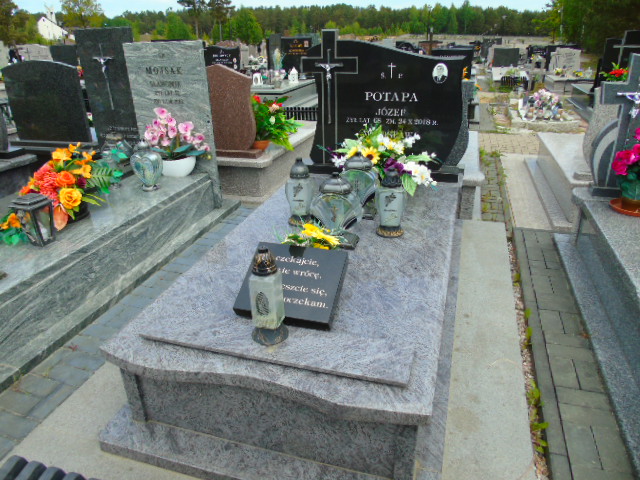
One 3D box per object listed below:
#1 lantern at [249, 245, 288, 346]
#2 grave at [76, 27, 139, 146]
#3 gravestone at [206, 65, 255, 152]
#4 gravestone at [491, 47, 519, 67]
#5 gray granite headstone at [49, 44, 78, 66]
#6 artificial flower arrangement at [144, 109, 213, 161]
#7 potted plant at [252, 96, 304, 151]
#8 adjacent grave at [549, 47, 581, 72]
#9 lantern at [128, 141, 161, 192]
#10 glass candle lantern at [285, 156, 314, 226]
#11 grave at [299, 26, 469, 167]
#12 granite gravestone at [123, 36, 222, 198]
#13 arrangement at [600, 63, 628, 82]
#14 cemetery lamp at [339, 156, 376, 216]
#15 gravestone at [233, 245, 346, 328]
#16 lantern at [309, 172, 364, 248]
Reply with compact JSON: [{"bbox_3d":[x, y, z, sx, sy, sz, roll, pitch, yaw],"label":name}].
[{"bbox_3d":[-0.177,0.175,1.533,0.126,0.344,0.126,6,27,16],"label":"lantern"},{"bbox_3d":[-1.763,-1.274,4.043,0.560,1.030,0.080,6,26,16],"label":"grave"},{"bbox_3d":[-0.841,-1.126,4.029,0.670,0.765,0.150,6,26,16],"label":"gravestone"},{"bbox_3d":[5.017,-4.896,12.400,0.630,0.470,0.100,6,27,16],"label":"gravestone"},{"bbox_3d":[-6.009,-4.343,11.000,0.850,0.650,0.120,6,27,16],"label":"gray granite headstone"},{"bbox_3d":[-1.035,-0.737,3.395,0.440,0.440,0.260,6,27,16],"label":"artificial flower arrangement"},{"bbox_3d":[-0.393,-1.032,4.128,0.410,0.480,0.360,6,26,16],"label":"potted plant"},{"bbox_3d":[5.884,-4.311,11.100,0.700,0.530,0.120,6,27,16],"label":"adjacent grave"},{"bbox_3d":[-1.266,-0.549,3.376,0.180,0.350,0.120,3,25,9],"label":"lantern"},{"bbox_3d":[-0.104,-0.262,2.445,0.150,0.352,0.150,2,26,7],"label":"glass candle lantern"},{"bbox_3d":[0.454,-0.970,3.230,1.150,0.920,0.140,6,26,16],"label":"grave"},{"bbox_3d":[-1.105,-0.845,3.530,0.640,1.220,0.100,6,27,16],"label":"granite gravestone"},{"bbox_3d":[4.362,-2.405,6.800,0.450,0.400,0.360,6,27,16],"label":"arrangement"},{"bbox_3d":[0.216,-0.312,2.604,0.215,0.365,0.120,6,26,16],"label":"cemetery lamp"},{"bbox_3d":[-0.101,0.165,1.730,0.360,0.050,0.300,6,54,16],"label":"gravestone"},{"bbox_3d":[0.077,-0.153,2.264,0.235,0.370,0.120,8,27,21],"label":"lantern"}]

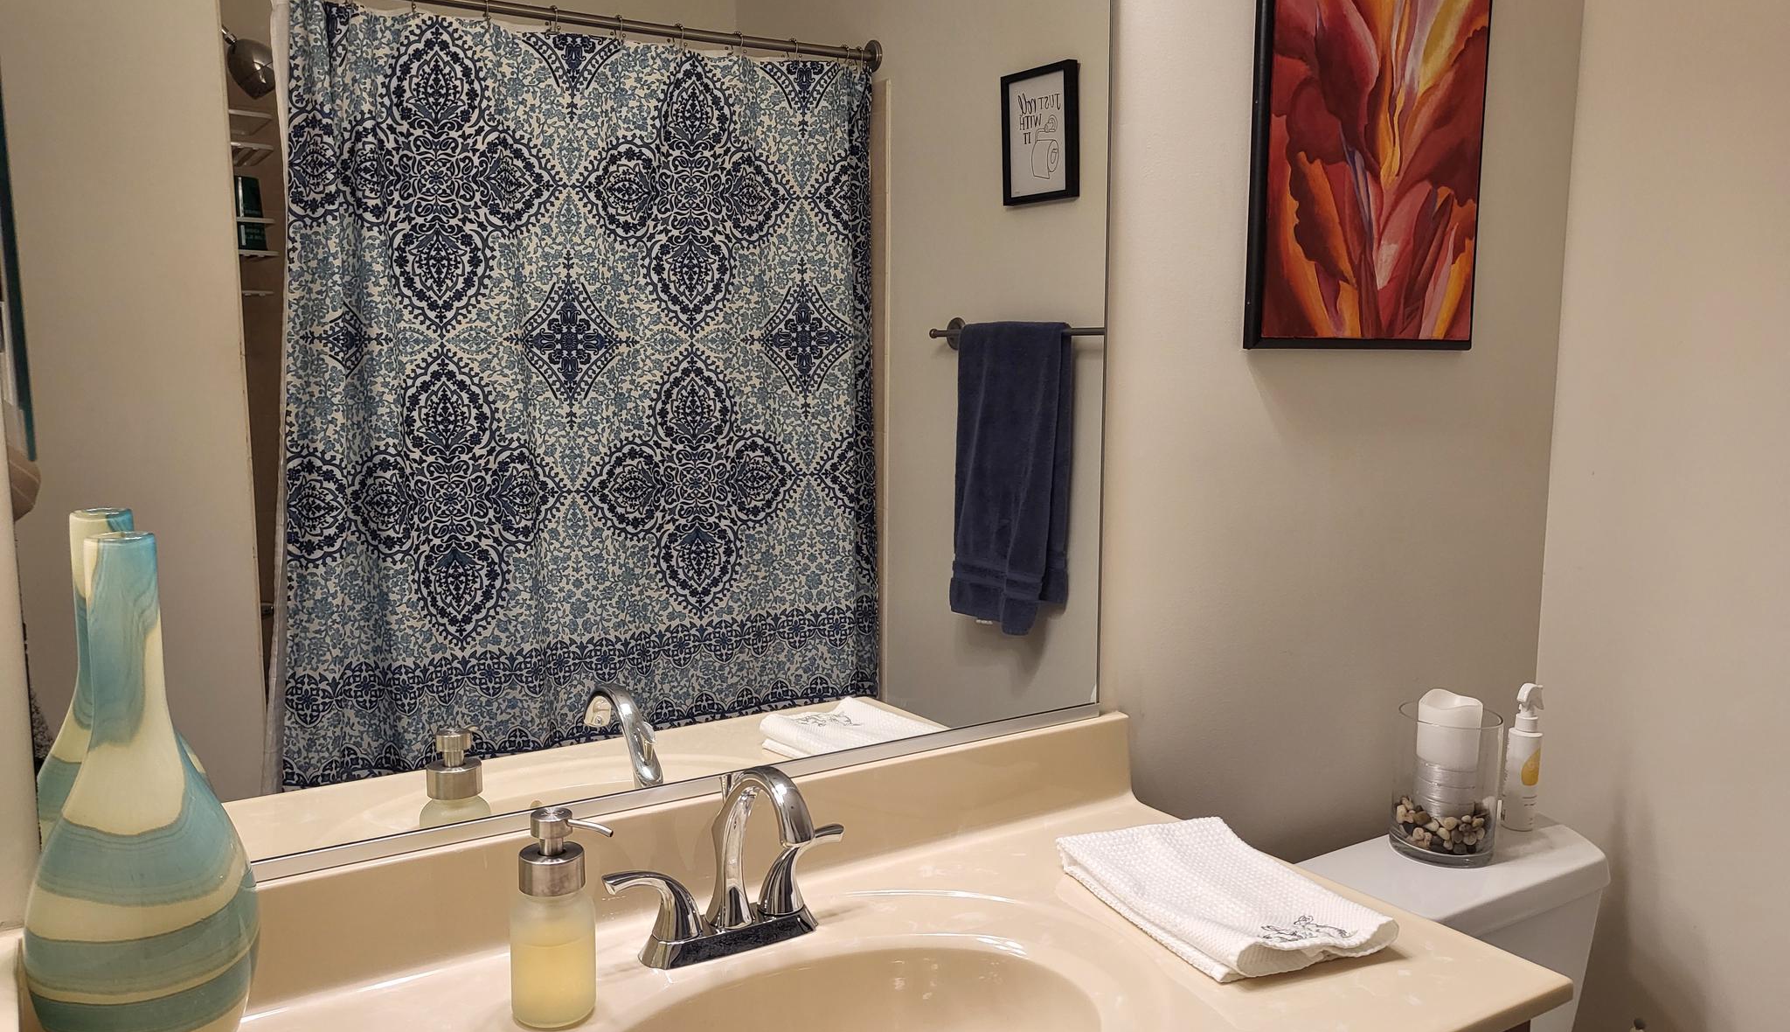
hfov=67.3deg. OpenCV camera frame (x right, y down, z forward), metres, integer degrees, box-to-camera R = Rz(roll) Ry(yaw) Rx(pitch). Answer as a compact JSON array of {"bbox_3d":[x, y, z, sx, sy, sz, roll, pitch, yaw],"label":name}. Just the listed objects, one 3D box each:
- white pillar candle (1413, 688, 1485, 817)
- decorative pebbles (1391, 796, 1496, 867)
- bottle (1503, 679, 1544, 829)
[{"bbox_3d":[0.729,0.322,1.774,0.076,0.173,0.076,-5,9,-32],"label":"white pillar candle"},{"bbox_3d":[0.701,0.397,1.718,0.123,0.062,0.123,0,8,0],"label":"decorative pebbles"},{"bbox_3d":[0.844,0.321,1.793,0.047,0.195,0.042,-1,8,-11],"label":"bottle"}]

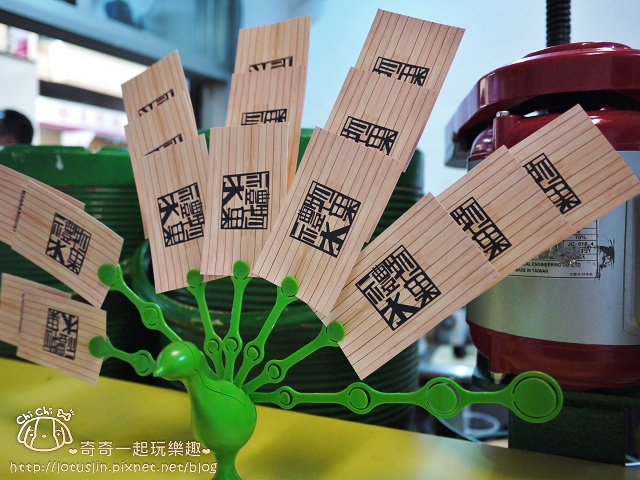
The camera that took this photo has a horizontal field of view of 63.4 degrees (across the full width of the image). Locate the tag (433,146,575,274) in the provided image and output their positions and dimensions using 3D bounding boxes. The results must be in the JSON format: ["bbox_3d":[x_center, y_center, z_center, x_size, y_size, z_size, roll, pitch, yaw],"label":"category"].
[{"bbox_3d":[0.077,-0.001,0.277,0.090,0.054,0.002,-38,-15,15],"label":"tag"}]

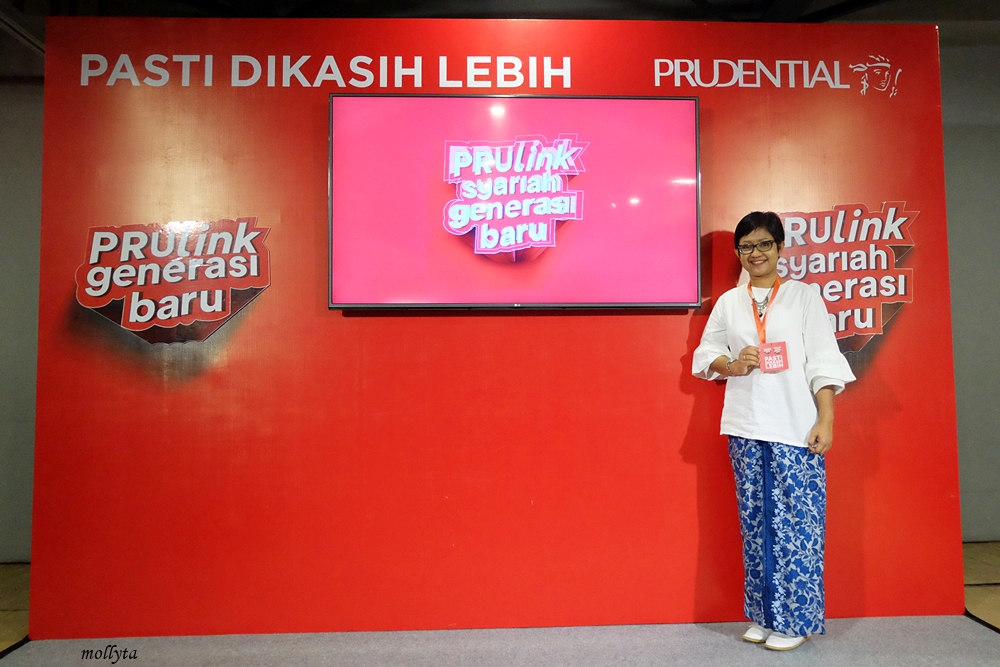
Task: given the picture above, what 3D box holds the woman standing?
[{"bbox_3d":[1.008,0.337,2.665,0.550,1.585,0.360,-2,-4,27],"label":"woman standing"}]

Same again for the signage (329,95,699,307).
[{"bbox_3d":[0.064,-0.520,2.871,1.463,0.845,0.066,0,-3,-2],"label":"signage"}]

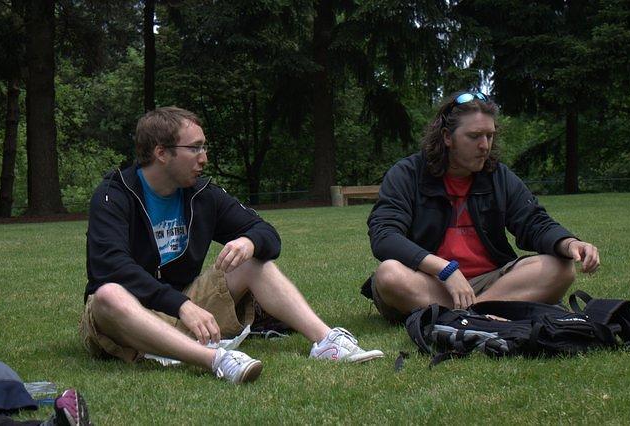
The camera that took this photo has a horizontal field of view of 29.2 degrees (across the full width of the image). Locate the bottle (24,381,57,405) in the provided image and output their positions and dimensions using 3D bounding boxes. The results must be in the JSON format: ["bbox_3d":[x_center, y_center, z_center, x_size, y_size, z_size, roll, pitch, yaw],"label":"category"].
[{"bbox_3d":[-0.810,0.505,3.400,0.210,0.070,0.070,0,3,0],"label":"bottle"}]

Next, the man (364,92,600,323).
[{"bbox_3d":[0.550,-0.007,4.240,0.760,0.820,0.640,-1,4,-20],"label":"man"}]

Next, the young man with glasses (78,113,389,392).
[{"bbox_3d":[-0.325,0.070,3.860,0.680,0.820,0.890,-3,5,-40],"label":"young man with glasses"}]

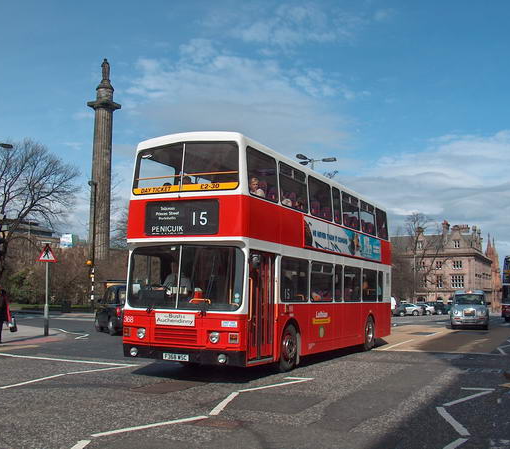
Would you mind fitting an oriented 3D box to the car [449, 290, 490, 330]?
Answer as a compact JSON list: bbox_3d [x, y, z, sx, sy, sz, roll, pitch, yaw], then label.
[{"bbox_3d":[10.380,4.100,30.950,1.800,1.830,4.550,-1,-6,19],"label":"car"}]

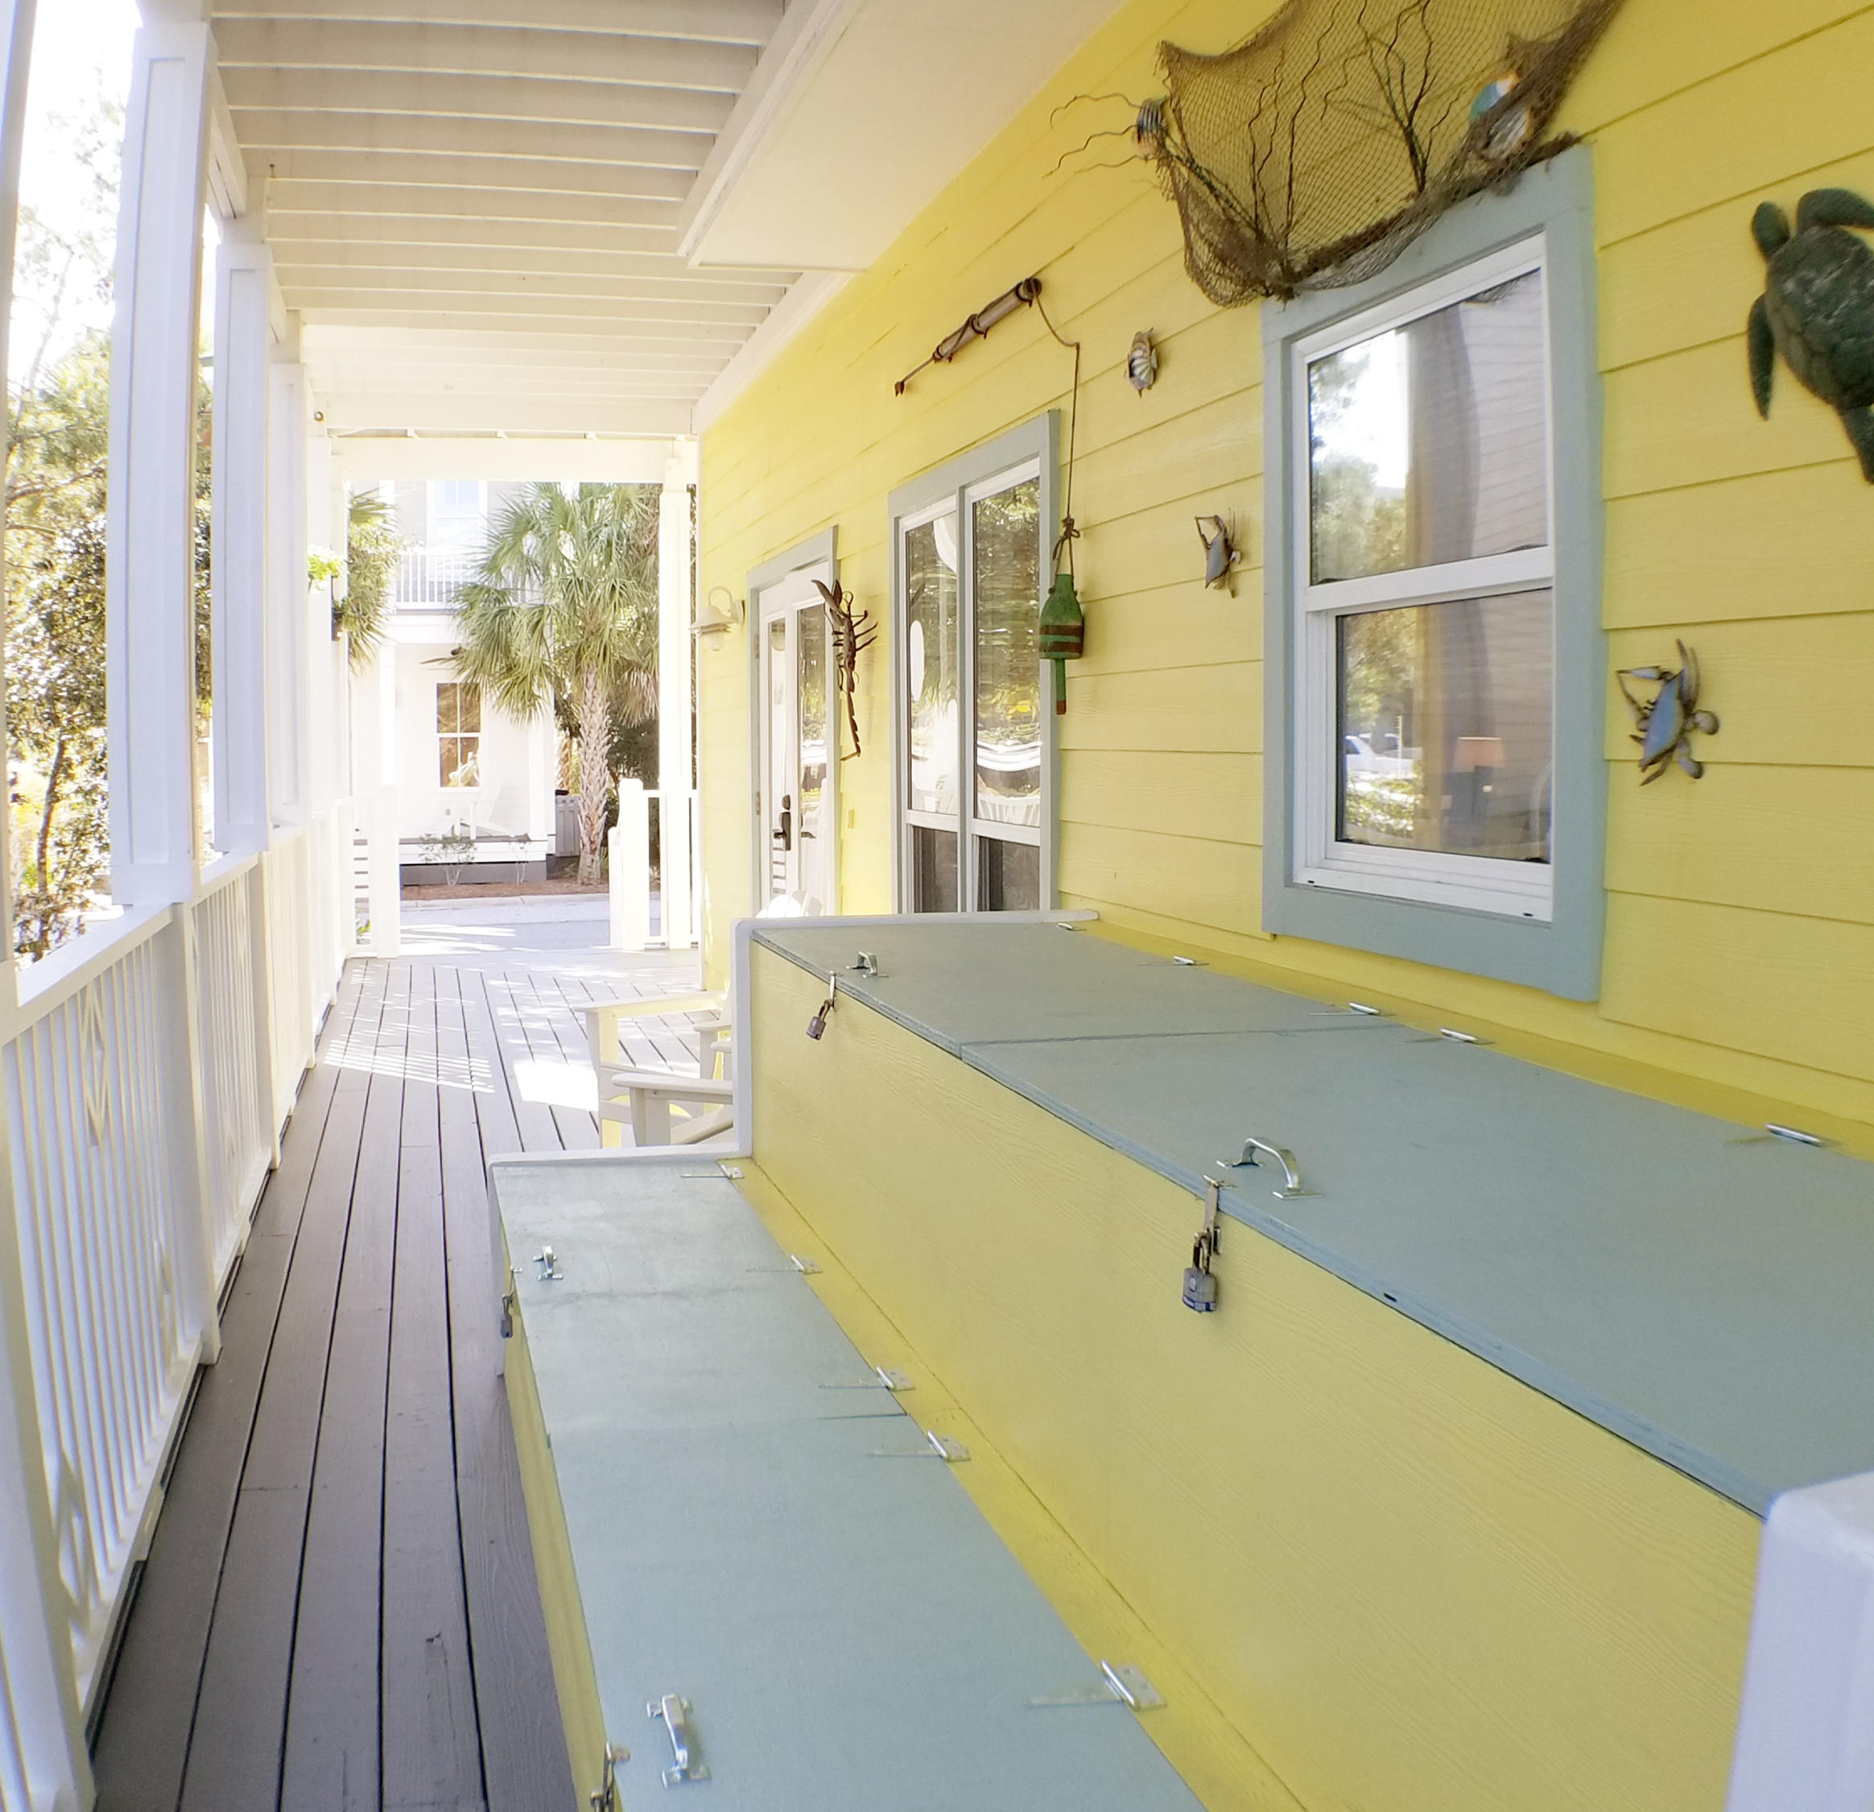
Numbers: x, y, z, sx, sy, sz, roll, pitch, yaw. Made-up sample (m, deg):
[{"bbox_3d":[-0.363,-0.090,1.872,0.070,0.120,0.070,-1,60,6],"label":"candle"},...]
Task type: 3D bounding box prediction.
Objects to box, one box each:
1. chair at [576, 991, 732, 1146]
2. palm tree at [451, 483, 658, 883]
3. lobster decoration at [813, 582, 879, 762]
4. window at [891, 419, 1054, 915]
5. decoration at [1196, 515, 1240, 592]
[{"bbox_3d":[-0.638,0.395,5.887,0.850,0.950,0.740,-5,7,-44],"label":"chair"},{"bbox_3d":[-4.892,-3.475,26.200,4.200,6.300,4.200,-2,5,-16],"label":"palm tree"},{"bbox_3d":[-0.321,-0.848,6.494,0.130,0.655,0.380,-2,5,-16],"label":"lobster decoration"},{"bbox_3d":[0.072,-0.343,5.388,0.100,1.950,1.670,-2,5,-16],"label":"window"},{"bbox_3d":[0.548,-0.682,3.536,0.055,0.170,0.125,-2,5,-16],"label":"decoration"}]

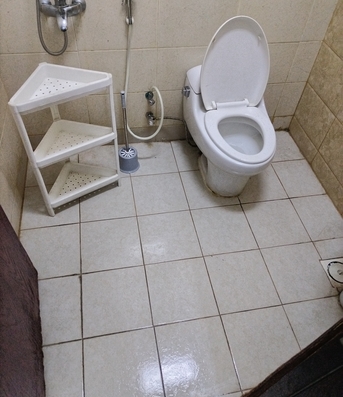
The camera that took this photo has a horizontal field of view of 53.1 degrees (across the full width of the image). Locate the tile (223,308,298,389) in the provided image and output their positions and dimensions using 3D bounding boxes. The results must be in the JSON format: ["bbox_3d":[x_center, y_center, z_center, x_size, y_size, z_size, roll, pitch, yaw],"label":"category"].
[{"bbox_3d":[0.395,0.624,1.462,0.297,0.010,0.297,-6,50,-9],"label":"tile"}]

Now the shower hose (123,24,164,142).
[{"bbox_3d":[-0.145,-0.604,1.909,0.230,0.715,0.070,-6,50,-9],"label":"shower hose"}]

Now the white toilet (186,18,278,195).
[{"bbox_3d":[0.350,-0.426,1.802,0.450,0.840,0.660,-6,50,-9],"label":"white toilet"}]

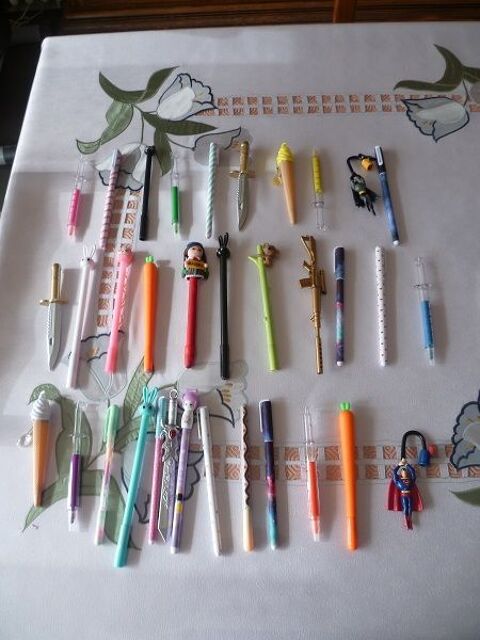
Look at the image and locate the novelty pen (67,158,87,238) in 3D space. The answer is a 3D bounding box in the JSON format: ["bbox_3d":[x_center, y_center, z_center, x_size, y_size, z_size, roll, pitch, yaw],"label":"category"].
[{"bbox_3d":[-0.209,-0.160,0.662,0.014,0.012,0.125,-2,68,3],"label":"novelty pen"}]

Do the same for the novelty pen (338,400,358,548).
[{"bbox_3d":[0.120,0.168,0.570,0.016,0.016,0.158,0,68,4],"label":"novelty pen"}]

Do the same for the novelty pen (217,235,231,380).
[{"bbox_3d":[-0.018,-0.020,0.593,0.015,0.013,0.183,-2,68,3],"label":"novelty pen"}]

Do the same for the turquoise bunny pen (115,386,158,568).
[{"bbox_3d":[-0.106,0.155,0.530,0.018,0.015,0.176,4,67,4],"label":"turquoise bunny pen"}]

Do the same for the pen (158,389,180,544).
[{"bbox_3d":[-0.071,0.144,0.526,0.020,0.009,0.151,0,68,3],"label":"pen"}]

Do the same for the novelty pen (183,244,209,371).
[{"bbox_3d":[-0.055,-0.021,0.601,0.030,0.020,0.158,0,67,2],"label":"novelty pen"}]

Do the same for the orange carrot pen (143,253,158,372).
[{"bbox_3d":[-0.103,-0.009,0.592,0.016,0.016,0.146,-5,67,2],"label":"orange carrot pen"}]

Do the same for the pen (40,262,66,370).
[{"bbox_3d":[-0.216,-0.006,0.605,0.030,0.012,0.136,-6,67,-1],"label":"pen"}]

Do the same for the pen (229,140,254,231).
[{"bbox_3d":[0.003,-0.172,0.654,0.031,0.012,0.136,1,68,4],"label":"pen"}]

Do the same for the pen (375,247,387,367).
[{"bbox_3d":[0.163,-0.018,0.598,0.009,0.009,0.152,3,67,3],"label":"pen"}]

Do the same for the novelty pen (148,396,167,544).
[{"bbox_3d":[-0.084,0.150,0.527,0.011,0.011,0.144,0,68,3],"label":"novelty pen"}]

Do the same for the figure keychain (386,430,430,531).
[{"bbox_3d":[0.185,0.172,0.561,0.051,0.020,0.103,5,68,6],"label":"figure keychain"}]

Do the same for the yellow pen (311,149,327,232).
[{"bbox_3d":[0.108,-0.181,0.713,0.018,0.014,0.137,-3,68,3],"label":"yellow pen"}]

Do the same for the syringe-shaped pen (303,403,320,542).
[{"bbox_3d":[0.080,0.167,0.573,0.014,0.016,0.143,-3,68,3],"label":"syringe-shaped pen"}]

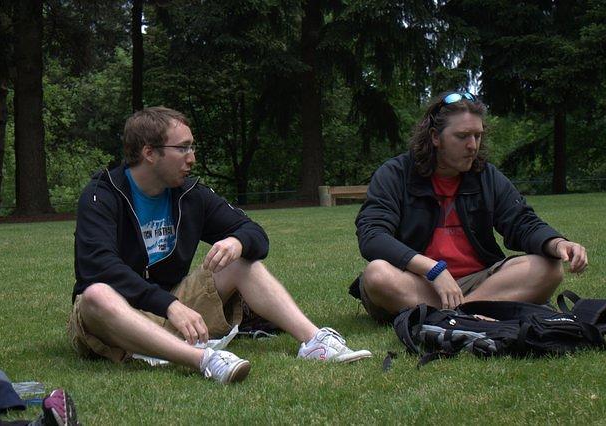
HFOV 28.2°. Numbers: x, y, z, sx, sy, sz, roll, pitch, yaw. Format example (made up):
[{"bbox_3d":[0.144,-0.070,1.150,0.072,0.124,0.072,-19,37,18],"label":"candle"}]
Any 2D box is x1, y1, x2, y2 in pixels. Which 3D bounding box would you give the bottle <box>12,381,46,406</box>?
[{"bbox_3d":[-0.810,0.505,3.400,0.210,0.070,0.070,0,3,0],"label":"bottle"}]

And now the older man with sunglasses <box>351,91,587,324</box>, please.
[{"bbox_3d":[0.550,-0.007,4.240,0.760,0.820,0.640,-1,4,-20],"label":"older man with sunglasses"}]

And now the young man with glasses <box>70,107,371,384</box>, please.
[{"bbox_3d":[-0.325,0.070,3.860,0.680,0.820,0.890,-3,5,-40],"label":"young man with glasses"}]

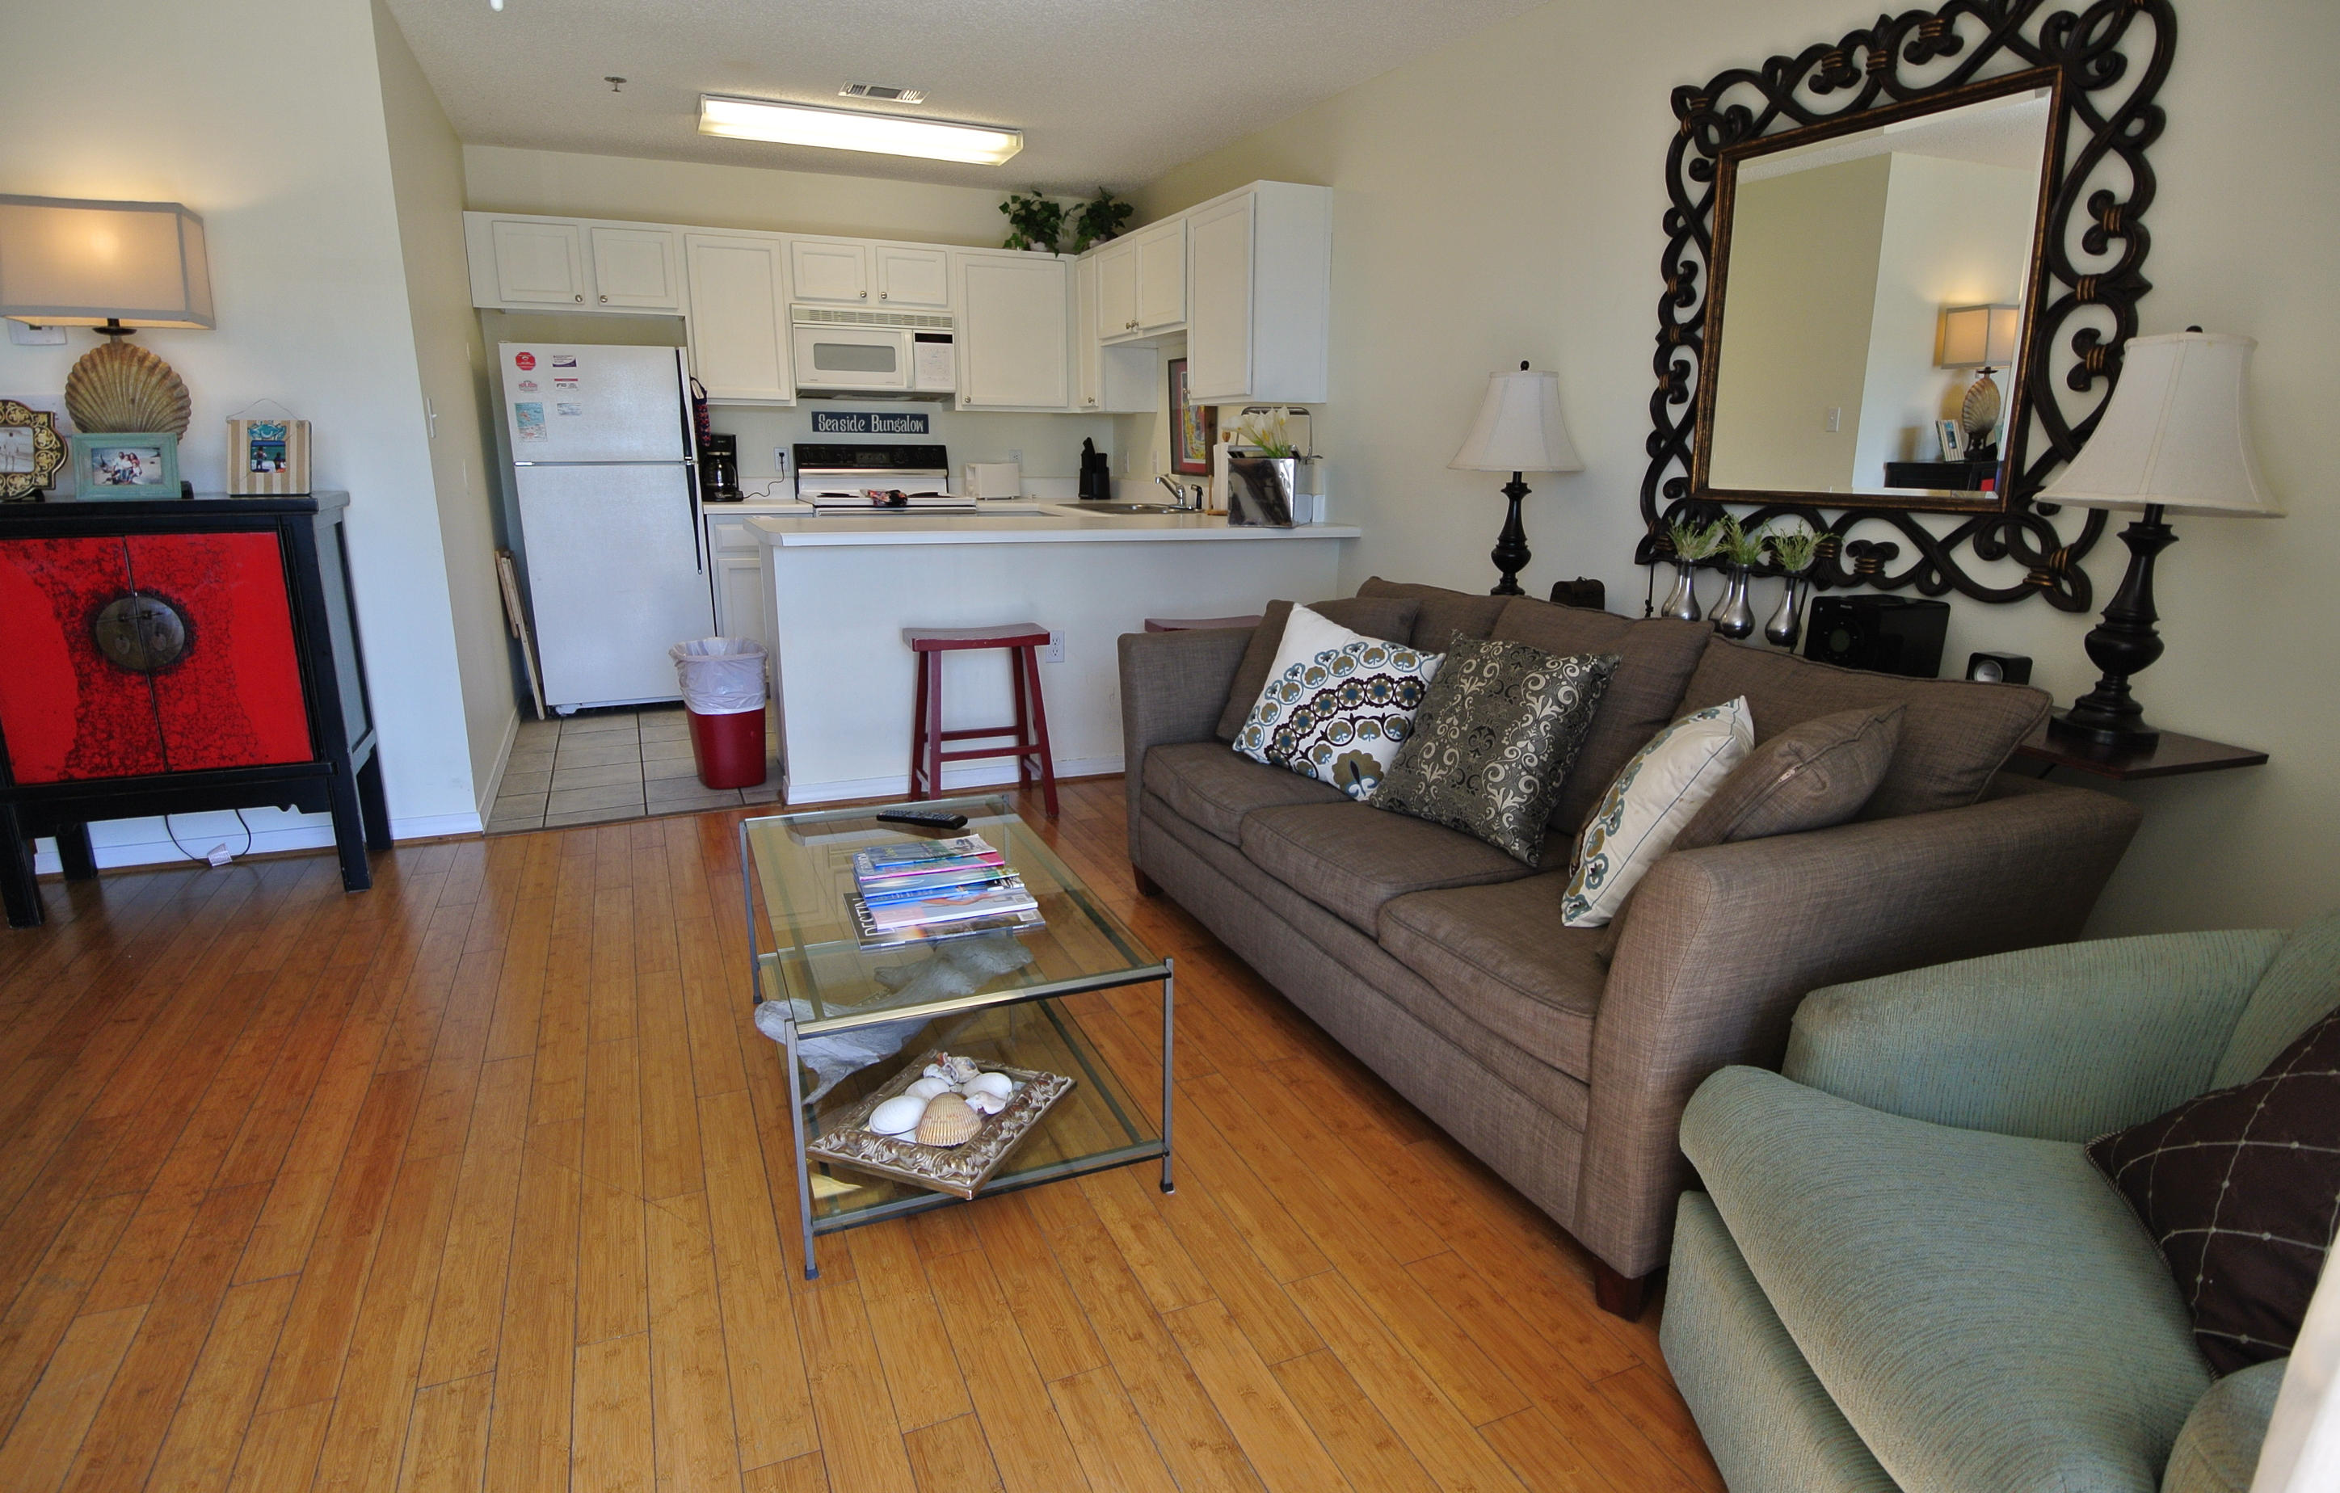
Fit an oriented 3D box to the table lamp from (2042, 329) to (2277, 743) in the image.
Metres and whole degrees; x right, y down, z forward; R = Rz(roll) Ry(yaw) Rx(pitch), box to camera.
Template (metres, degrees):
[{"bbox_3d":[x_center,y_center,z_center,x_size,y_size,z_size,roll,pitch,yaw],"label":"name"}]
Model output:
[{"bbox_3d":[1.672,-0.351,2.009,0.335,0.690,0.335,-6,15,-24],"label":"table lamp"}]

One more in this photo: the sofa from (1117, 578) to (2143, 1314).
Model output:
[{"bbox_3d":[0.695,0.163,2.595,0.950,0.850,2.010,-6,16,-24],"label":"sofa"}]

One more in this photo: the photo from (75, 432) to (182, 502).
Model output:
[{"bbox_3d":[-2.563,-0.691,2.896,0.200,0.170,0.035,-6,-2,-24],"label":"photo"}]

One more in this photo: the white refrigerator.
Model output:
[{"bbox_3d":[-2.541,-0.990,5.380,0.700,1.575,0.710,-6,16,-24],"label":"white refrigerator"}]

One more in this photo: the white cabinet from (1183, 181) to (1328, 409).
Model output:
[{"bbox_3d":[0.333,-1.751,4.640,0.315,0.775,0.610,-6,16,-24],"label":"white cabinet"}]

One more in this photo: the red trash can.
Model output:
[{"bbox_3d":[-1.597,-0.114,4.208,0.290,0.460,0.370,-6,15,-24],"label":"red trash can"}]

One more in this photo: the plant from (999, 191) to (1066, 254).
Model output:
[{"bbox_3d":[-0.689,-2.622,5.868,0.340,0.300,0.290,-6,15,-24],"label":"plant"}]

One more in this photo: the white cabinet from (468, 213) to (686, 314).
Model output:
[{"bbox_3d":[-2.648,-2.149,5.276,0.855,0.392,0.315,-6,16,-24],"label":"white cabinet"}]

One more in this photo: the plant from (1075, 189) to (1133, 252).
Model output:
[{"bbox_3d":[-0.337,-2.642,5.963,0.330,0.300,0.290,-6,15,-24],"label":"plant"}]

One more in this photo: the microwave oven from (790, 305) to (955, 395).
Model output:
[{"bbox_3d":[-1.486,-1.938,5.832,0.770,0.400,0.400,-6,16,-24],"label":"microwave oven"}]

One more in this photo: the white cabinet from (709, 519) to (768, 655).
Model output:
[{"bbox_3d":[-1.970,-0.677,5.645,0.455,0.860,0.620,-6,15,-24],"label":"white cabinet"}]

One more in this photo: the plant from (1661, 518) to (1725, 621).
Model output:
[{"bbox_3d":[1.305,-0.433,2.933,0.130,0.270,0.140,-6,15,-24],"label":"plant"}]

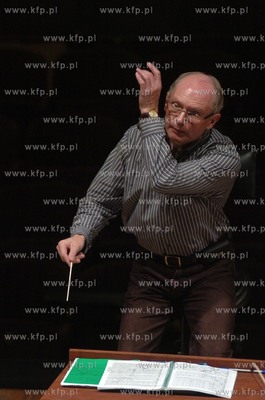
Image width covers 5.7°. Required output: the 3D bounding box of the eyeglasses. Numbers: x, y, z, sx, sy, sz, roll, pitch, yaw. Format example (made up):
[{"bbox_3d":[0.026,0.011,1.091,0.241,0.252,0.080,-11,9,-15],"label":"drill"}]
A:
[{"bbox_3d":[0.192,-0.294,8.800,0.142,0.042,0.140,23,19,14],"label":"eyeglasses"}]

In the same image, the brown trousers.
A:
[{"bbox_3d":[0.155,0.640,9.220,0.450,1.000,0.320,4,18,11],"label":"brown trousers"}]

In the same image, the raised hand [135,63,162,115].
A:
[{"bbox_3d":[0.053,-0.367,8.750,0.085,0.170,0.085,6,-5,-30],"label":"raised hand"}]

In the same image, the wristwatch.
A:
[{"bbox_3d":[0.058,-0.283,8.750,0.062,0.034,0.052,5,-14,-26],"label":"wristwatch"}]

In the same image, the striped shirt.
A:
[{"bbox_3d":[0.076,-0.042,8.830,0.540,0.490,0.380,10,26,14],"label":"striped shirt"}]

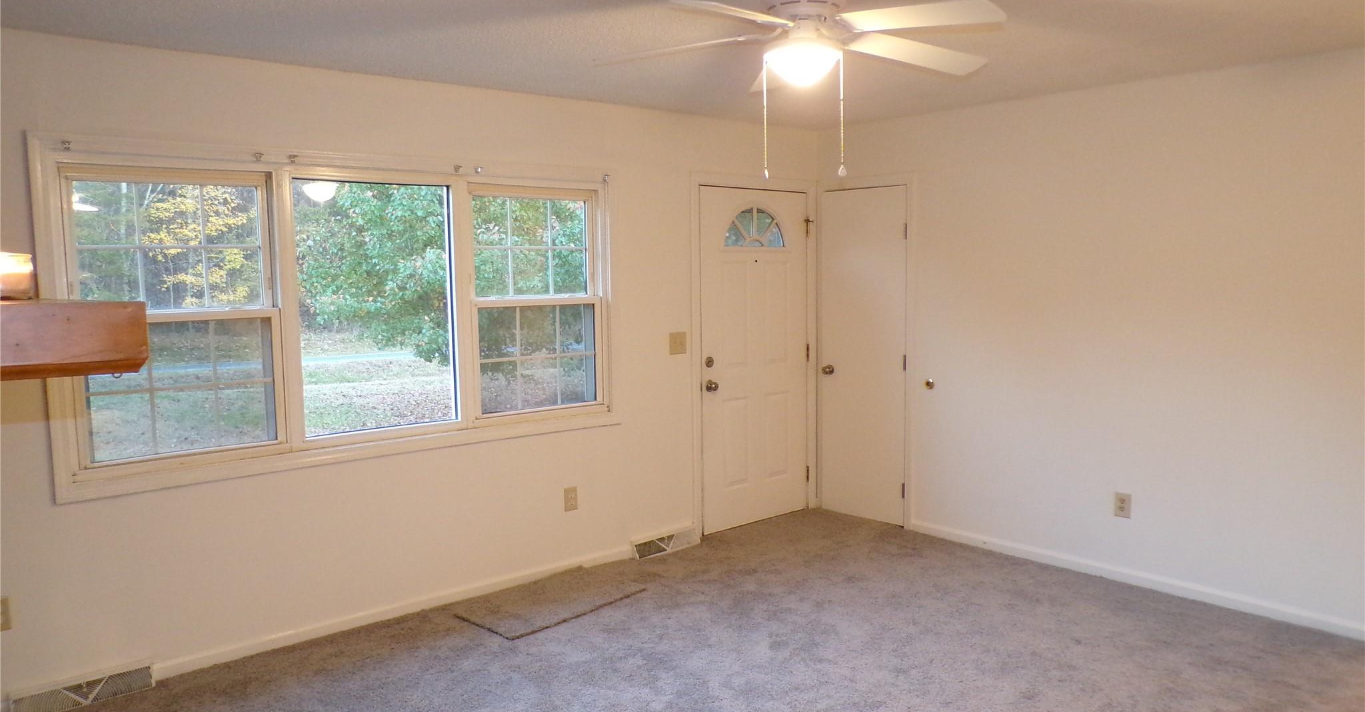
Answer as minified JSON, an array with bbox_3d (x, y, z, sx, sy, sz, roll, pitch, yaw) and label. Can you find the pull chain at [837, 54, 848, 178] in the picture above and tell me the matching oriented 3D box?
[{"bbox_3d":[0.433,-0.651,2.567,0.022,0.326,0.020,-1,5,0],"label":"pull chain"}]

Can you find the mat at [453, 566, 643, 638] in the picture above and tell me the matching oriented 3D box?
[{"bbox_3d":[-0.619,1.176,4.544,0.428,0.014,0.825,4,7,42],"label":"mat"}]

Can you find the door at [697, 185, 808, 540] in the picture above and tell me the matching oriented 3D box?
[{"bbox_3d":[0.445,0.013,5.789,0.905,2.035,0.050,-5,7,-40],"label":"door"}]

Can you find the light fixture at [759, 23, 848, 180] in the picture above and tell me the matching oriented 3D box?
[{"bbox_3d":[0.328,-0.689,2.563,0.225,0.410,0.220,0,5,7],"label":"light fixture"}]

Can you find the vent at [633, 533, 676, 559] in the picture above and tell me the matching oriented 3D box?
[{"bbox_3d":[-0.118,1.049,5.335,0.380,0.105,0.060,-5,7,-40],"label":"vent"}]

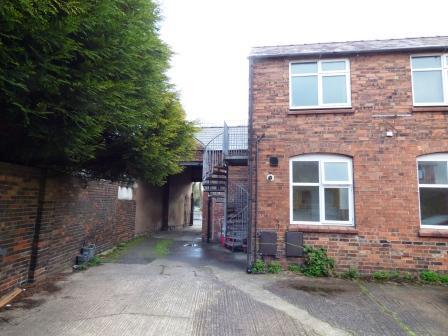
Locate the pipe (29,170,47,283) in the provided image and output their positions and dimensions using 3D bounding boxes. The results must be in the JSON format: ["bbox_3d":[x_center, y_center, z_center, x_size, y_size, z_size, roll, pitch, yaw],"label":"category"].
[{"bbox_3d":[-3.772,1.124,5.257,0.100,2.280,0.100,2,-7,-5],"label":"pipe"}]

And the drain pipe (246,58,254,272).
[{"bbox_3d":[0.665,-0.215,6.377,0.100,5.333,0.110,0,-7,8],"label":"drain pipe"}]

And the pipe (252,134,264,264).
[{"bbox_3d":[0.868,0.738,6.240,0.215,3.163,0.070,0,-7,8],"label":"pipe"}]

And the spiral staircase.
[{"bbox_3d":[0.169,0.725,9.805,1.700,4.350,1.700,0,-7,8],"label":"spiral staircase"}]

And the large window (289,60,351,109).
[{"bbox_3d":[2.410,-2.075,6.521,1.470,1.269,0.100,0,-7,8],"label":"large window"}]

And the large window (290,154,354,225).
[{"bbox_3d":[2.326,0.514,6.208,1.447,1.672,0.100,0,-7,8],"label":"large window"}]

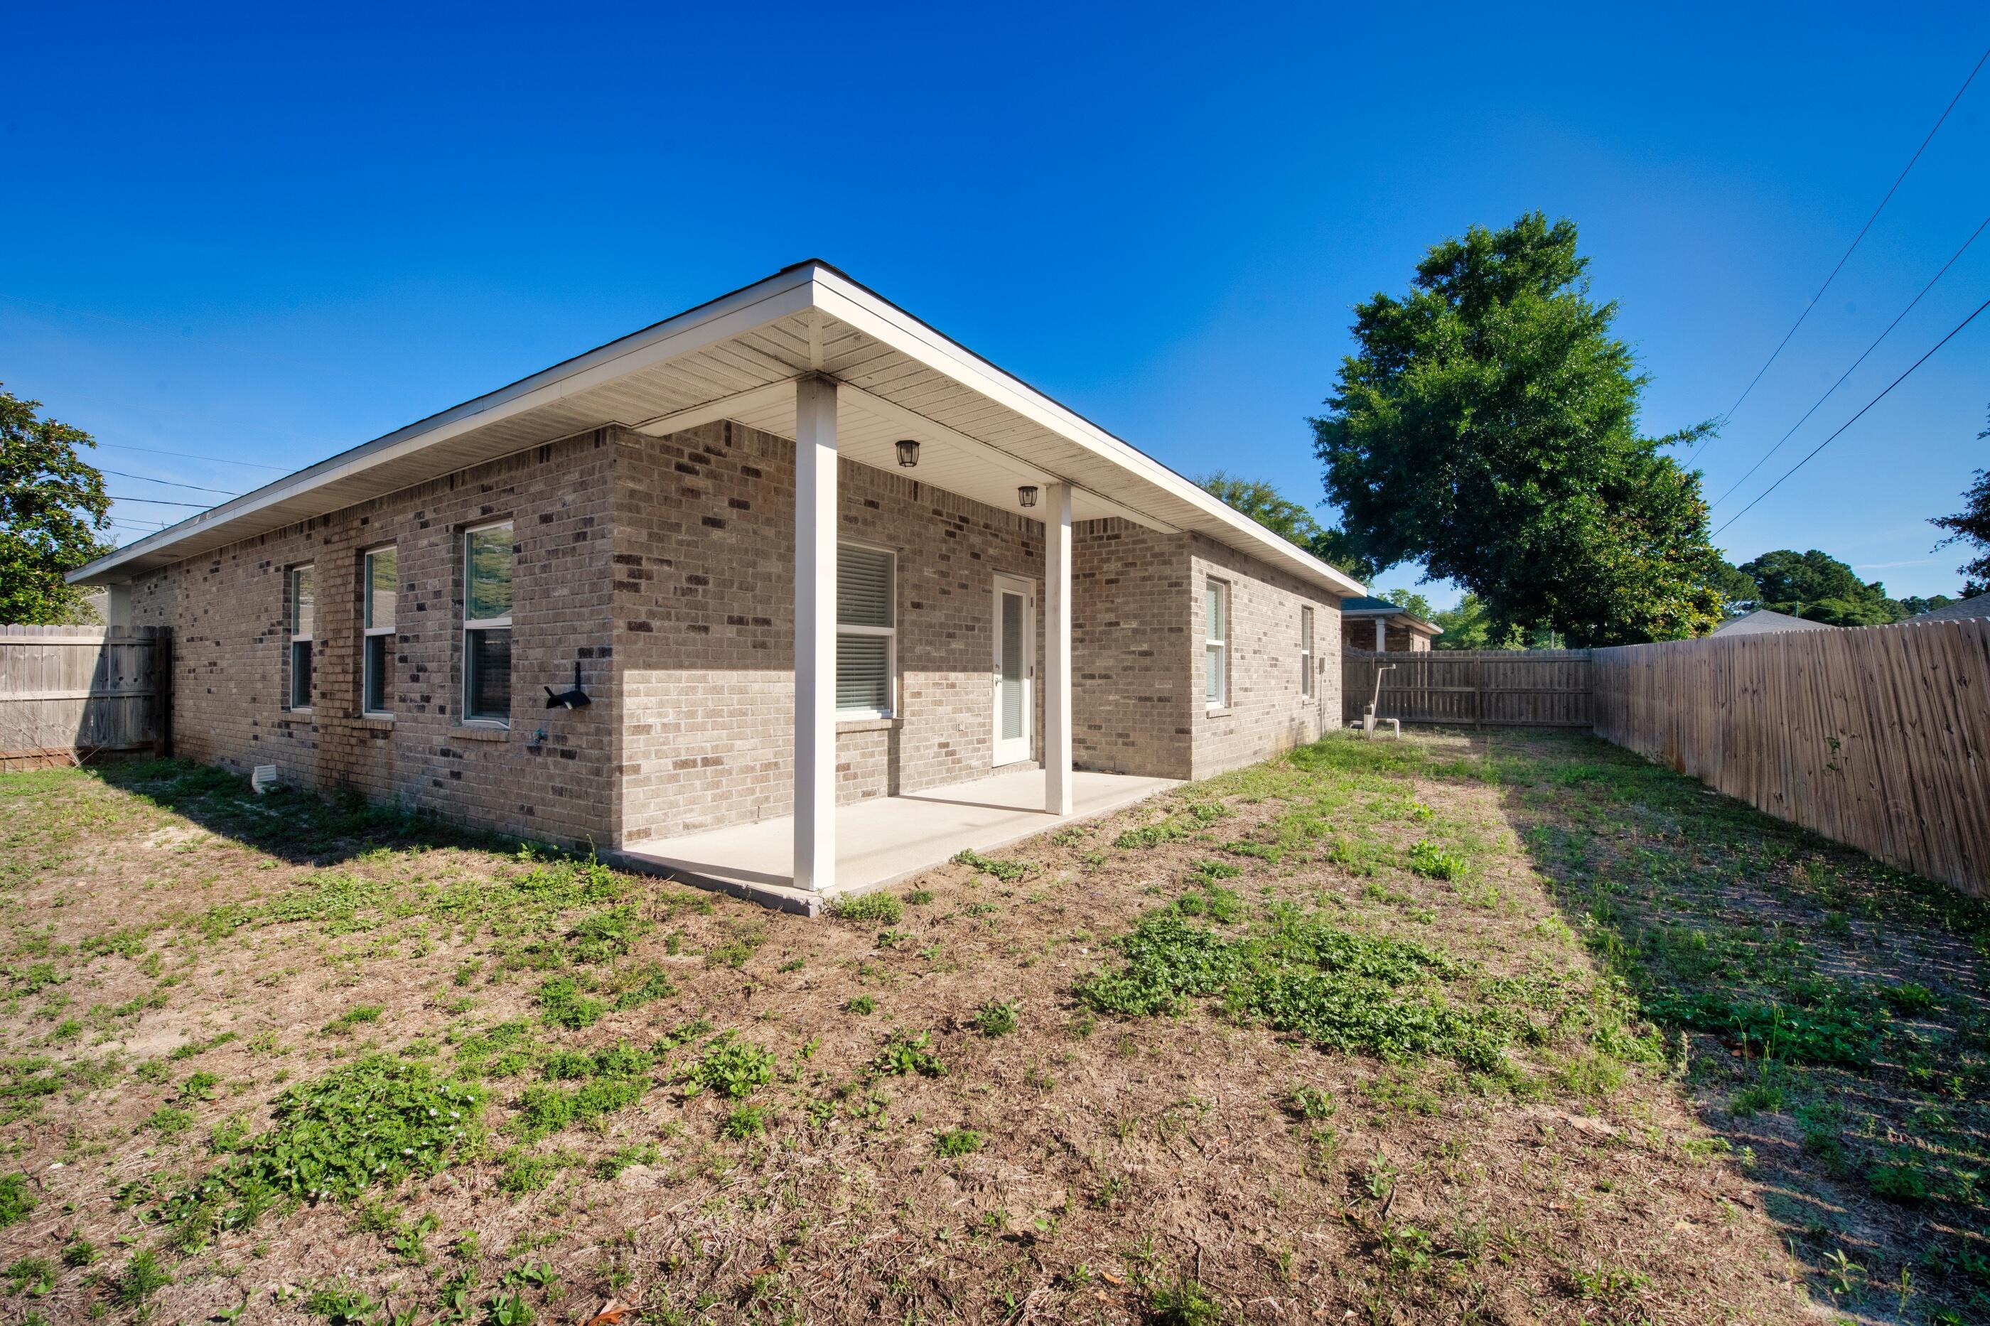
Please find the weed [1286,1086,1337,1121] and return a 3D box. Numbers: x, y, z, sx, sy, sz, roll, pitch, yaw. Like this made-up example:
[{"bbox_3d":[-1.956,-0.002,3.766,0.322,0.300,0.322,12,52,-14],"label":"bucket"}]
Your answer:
[{"bbox_3d":[0.941,1.309,2.304,0.139,0.064,0.132,0,-1,22],"label":"weed"}]

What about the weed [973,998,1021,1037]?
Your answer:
[{"bbox_3d":[0.005,1.240,2.704,0.175,0.103,0.158,0,-1,0],"label":"weed"}]

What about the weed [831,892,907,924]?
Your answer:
[{"bbox_3d":[-0.619,1.190,3.767,0.364,0.109,0.291,0,-1,-9],"label":"weed"}]

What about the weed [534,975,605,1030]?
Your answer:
[{"bbox_3d":[-1.523,1.216,2.777,0.233,0.129,0.256,0,-1,-29],"label":"weed"}]

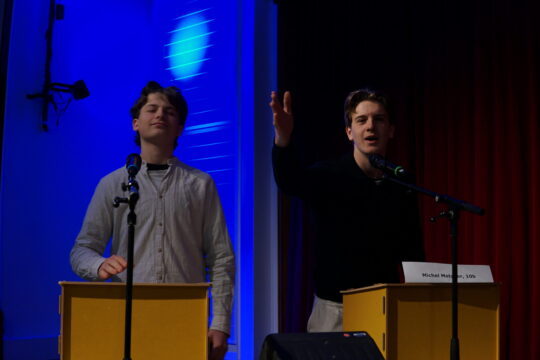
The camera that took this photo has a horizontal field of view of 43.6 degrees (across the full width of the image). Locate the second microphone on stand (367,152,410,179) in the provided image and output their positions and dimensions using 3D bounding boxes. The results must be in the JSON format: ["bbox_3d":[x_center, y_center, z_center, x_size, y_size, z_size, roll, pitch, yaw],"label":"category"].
[{"bbox_3d":[0.395,-0.047,2.237,0.050,0.050,0.250,3,15,-21],"label":"second microphone on stand"}]

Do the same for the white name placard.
[{"bbox_3d":[0.554,0.297,2.100,0.297,0.080,0.060,2,-7,-14],"label":"white name placard"}]

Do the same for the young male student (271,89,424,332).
[{"bbox_3d":[0.285,0.552,2.410,0.570,1.800,0.440,2,-7,-11],"label":"young male student"}]

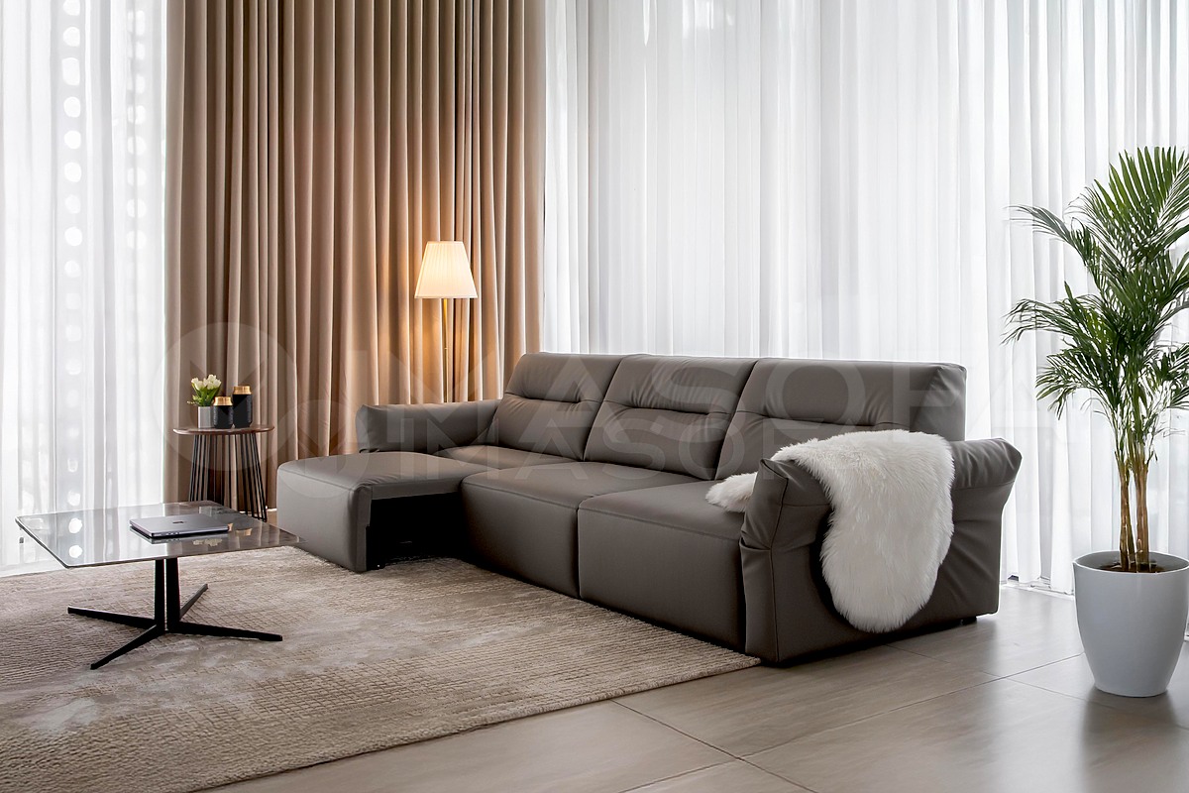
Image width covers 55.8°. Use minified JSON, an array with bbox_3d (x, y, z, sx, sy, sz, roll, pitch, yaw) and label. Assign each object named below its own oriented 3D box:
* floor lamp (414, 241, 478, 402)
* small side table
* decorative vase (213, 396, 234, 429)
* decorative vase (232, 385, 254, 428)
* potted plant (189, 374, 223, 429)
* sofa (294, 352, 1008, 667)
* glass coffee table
[{"bbox_3d":[-0.905,-0.131,6.860,0.384,1.604,0.384,-2,4,-35],"label":"floor lamp"},{"bbox_3d":[-2.069,0.438,6.287,0.541,0.526,0.541,-2,4,-35],"label":"small side table"},{"bbox_3d":[-2.056,0.093,6.221,0.105,0.173,0.105,-2,4,-35],"label":"decorative vase"},{"bbox_3d":[-1.972,0.058,6.304,0.106,0.235,0.106,-2,4,-35],"label":"decorative vase"},{"bbox_3d":[-2.186,0.025,6.304,0.170,0.300,0.165,-2,4,-35],"label":"potted plant"},{"bbox_3d":[-0.092,0.302,4.905,1.669,0.942,3.409,-2,4,-35],"label":"sofa"},{"bbox_3d":[-1.581,0.645,4.023,0.711,0.350,1.154,-2,4,-35],"label":"glass coffee table"}]

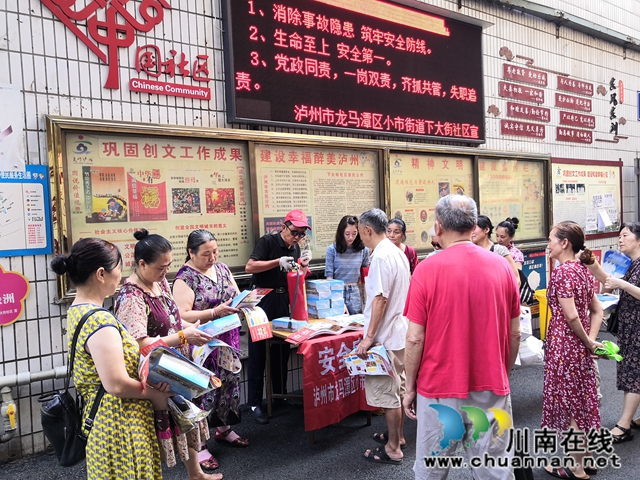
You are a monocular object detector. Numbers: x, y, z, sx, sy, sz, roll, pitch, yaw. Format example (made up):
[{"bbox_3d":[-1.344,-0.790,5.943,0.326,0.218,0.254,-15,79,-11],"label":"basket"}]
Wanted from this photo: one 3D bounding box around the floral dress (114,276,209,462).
[{"bbox_3d":[-0.987,0.782,3.050,0.390,1.120,0.490,-1,2,34],"label":"floral dress"}]

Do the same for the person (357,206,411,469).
[{"bbox_3d":[0.425,0.610,3.330,0.380,1.640,0.470,-2,2,24],"label":"person"}]

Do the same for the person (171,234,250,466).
[{"bbox_3d":[-0.756,0.702,3.462,0.490,1.550,0.450,-4,3,-43],"label":"person"}]

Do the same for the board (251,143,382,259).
[{"bbox_3d":[0.039,-0.369,4.946,1.461,1.066,0.030,-4,2,-35],"label":"board"}]

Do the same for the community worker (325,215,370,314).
[{"bbox_3d":[0.249,0.606,4.261,0.450,1.600,0.360,-3,2,-2],"label":"community worker"}]

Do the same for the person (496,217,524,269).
[{"bbox_3d":[2.012,0.507,5.213,0.340,1.580,0.430,-4,2,-36],"label":"person"}]

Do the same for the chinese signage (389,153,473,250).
[{"bbox_3d":[1.320,-0.425,5.671,1.402,1.050,0.050,-4,2,-35],"label":"chinese signage"}]

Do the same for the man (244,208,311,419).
[{"bbox_3d":[-0.355,0.607,4.001,0.530,1.670,0.440,-4,2,-38],"label":"man"}]

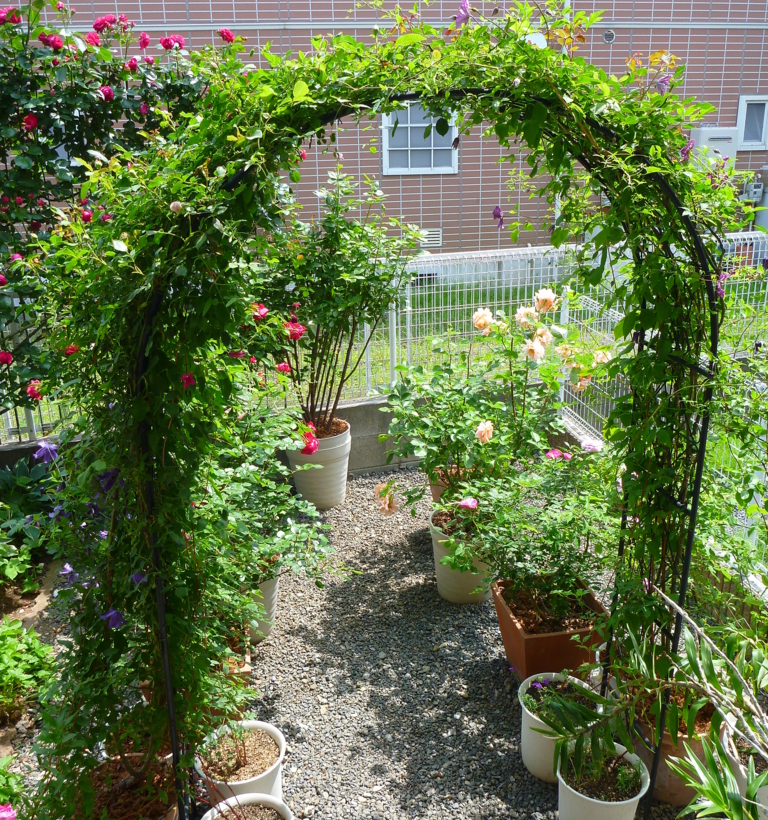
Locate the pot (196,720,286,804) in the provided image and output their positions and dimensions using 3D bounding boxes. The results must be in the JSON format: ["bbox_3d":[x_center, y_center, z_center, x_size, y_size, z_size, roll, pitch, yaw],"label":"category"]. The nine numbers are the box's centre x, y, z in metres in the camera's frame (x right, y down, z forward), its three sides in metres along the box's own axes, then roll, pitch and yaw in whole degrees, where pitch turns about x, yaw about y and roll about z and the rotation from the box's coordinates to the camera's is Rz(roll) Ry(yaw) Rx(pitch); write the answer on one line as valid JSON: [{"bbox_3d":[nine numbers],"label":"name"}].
[{"bbox_3d":[-0.390,1.052,2.312,0.247,0.236,0.247,-1,17,0],"label":"pot"}]

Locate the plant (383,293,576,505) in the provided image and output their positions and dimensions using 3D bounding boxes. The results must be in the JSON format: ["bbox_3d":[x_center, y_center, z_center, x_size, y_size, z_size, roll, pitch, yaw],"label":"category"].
[{"bbox_3d":[0.451,0.035,3.991,0.860,1.160,0.720,-1,17,0],"label":"plant"}]

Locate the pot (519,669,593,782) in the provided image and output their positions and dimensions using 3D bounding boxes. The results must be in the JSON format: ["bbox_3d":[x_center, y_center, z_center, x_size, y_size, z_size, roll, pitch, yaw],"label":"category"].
[{"bbox_3d":[0.535,0.968,2.527,0.246,0.240,0.246,-1,17,0],"label":"pot"}]

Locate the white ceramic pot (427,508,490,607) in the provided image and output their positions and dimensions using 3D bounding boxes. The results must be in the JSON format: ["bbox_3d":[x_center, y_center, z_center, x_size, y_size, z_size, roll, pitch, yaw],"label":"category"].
[{"bbox_3d":[0.337,0.631,3.515,0.278,0.306,0.278,-1,17,0],"label":"white ceramic pot"}]

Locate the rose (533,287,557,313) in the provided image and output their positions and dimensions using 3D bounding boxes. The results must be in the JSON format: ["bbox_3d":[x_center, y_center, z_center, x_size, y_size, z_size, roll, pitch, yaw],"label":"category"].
[{"bbox_3d":[0.741,-0.491,3.830,0.100,0.095,0.095,-1,17,0],"label":"rose"}]

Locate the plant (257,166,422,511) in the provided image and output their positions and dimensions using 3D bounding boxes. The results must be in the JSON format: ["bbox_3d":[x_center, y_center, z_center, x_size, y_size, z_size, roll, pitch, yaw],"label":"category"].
[{"bbox_3d":[-0.235,-0.335,4.266,0.780,1.725,0.700,-1,17,0],"label":"plant"}]

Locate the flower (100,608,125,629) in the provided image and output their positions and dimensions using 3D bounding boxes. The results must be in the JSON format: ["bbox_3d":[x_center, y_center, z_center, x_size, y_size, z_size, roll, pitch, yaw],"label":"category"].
[{"bbox_3d":[-0.637,0.493,1.939,0.058,0.048,0.045,-1,17,0],"label":"flower"}]

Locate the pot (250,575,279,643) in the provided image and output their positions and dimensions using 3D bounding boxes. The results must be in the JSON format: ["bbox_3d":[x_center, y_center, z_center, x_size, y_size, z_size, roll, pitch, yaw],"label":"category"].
[{"bbox_3d":[-0.548,0.737,3.245,0.285,0.290,0.285,-1,17,0],"label":"pot"}]

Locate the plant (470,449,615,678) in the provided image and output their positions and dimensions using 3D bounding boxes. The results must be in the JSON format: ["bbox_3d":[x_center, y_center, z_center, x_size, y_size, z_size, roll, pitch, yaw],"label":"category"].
[{"bbox_3d":[0.534,0.553,2.885,0.450,0.820,0.450,-4,18,-11],"label":"plant"}]

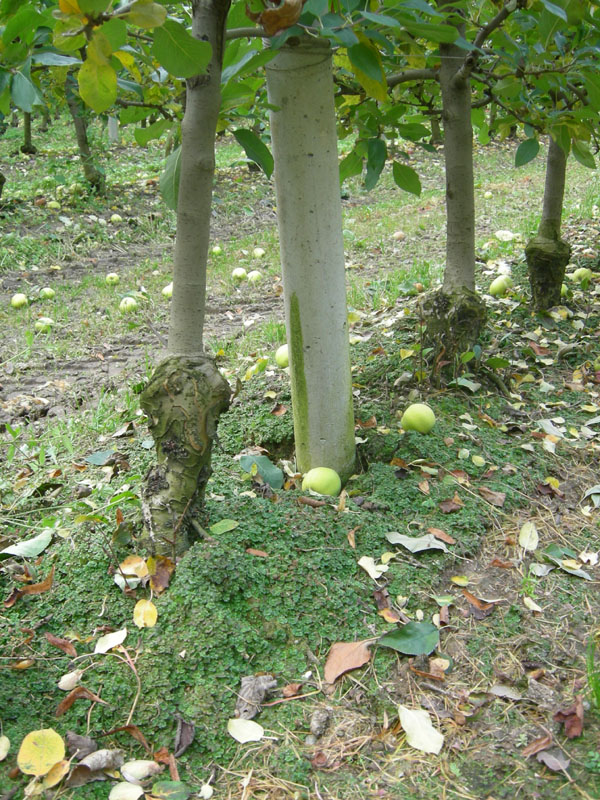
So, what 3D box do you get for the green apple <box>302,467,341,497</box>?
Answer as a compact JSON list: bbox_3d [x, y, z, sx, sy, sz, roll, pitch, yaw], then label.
[{"bbox_3d":[0.043,0.168,1.750,0.077,0.068,0.077,0,18,0],"label":"green apple"}]

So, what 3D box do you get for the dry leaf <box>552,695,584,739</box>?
[{"bbox_3d":[0.307,0.360,1.000,0.036,0.028,0.048,0,21,0],"label":"dry leaf"}]

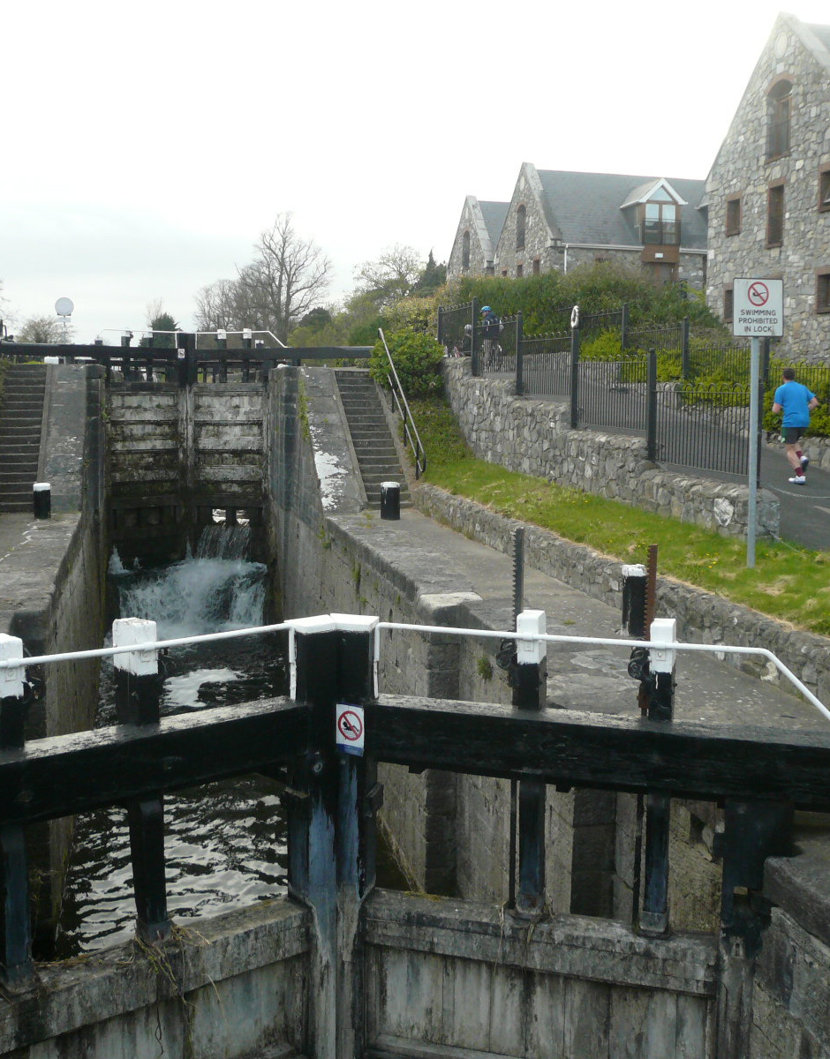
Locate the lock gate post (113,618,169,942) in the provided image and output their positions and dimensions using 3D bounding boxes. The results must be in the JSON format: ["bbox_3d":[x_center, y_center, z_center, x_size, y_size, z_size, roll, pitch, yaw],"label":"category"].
[{"bbox_3d":[-1.627,1.519,6.854,0.200,1.979,0.220,-5,8,-30],"label":"lock gate post"}]

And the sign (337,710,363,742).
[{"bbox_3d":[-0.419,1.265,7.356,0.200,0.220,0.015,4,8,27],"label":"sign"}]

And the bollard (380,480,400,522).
[{"bbox_3d":[-0.455,-0.526,21.392,0.350,0.685,0.350,0,7,0],"label":"bollard"}]

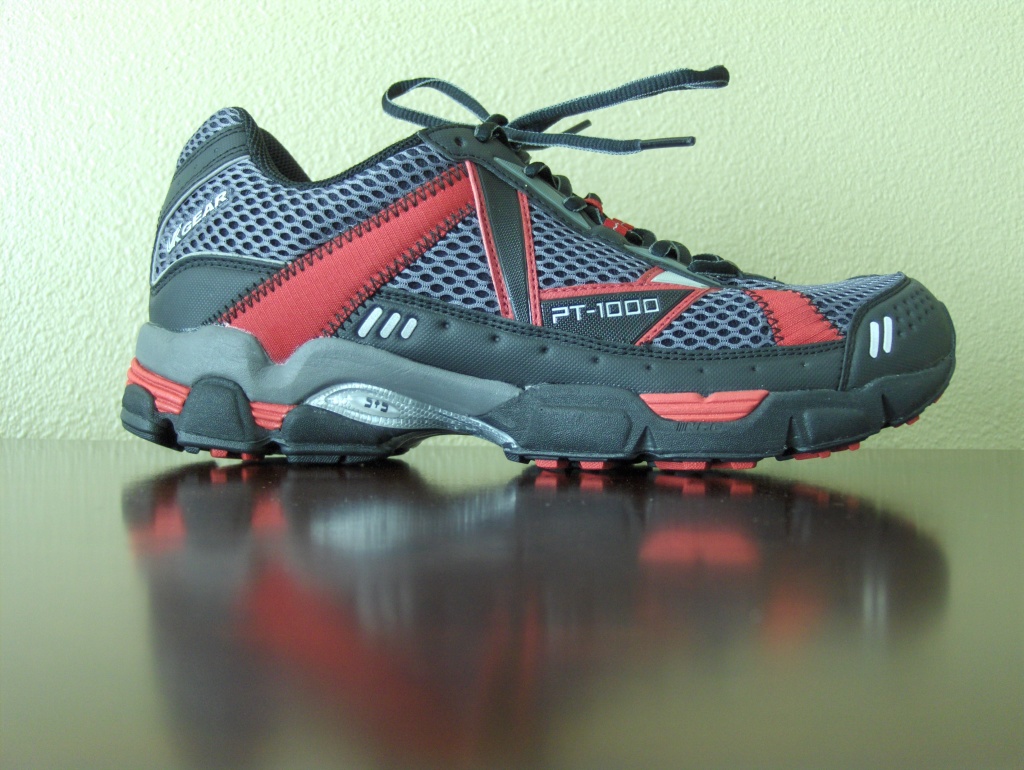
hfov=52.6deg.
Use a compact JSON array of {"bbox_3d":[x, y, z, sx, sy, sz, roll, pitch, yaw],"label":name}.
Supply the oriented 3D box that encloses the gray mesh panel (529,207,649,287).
[{"bbox_3d":[0.025,-0.045,0.344,0.040,0.027,0.020,1,1,0],"label":"gray mesh panel"}]

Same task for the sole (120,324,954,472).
[{"bbox_3d":[0.009,0.003,0.374,0.298,0.049,0.108,1,1,0],"label":"sole"}]

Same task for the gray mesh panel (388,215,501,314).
[{"bbox_3d":[-0.022,-0.040,0.338,0.037,0.033,0.013,1,1,0],"label":"gray mesh panel"}]

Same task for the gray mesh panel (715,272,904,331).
[{"bbox_3d":[0.103,-0.029,0.357,0.065,0.022,0.055,1,1,0],"label":"gray mesh panel"}]

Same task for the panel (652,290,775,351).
[{"bbox_3d":[0.065,-0.021,0.334,0.039,0.020,0.018,1,1,0],"label":"panel"}]

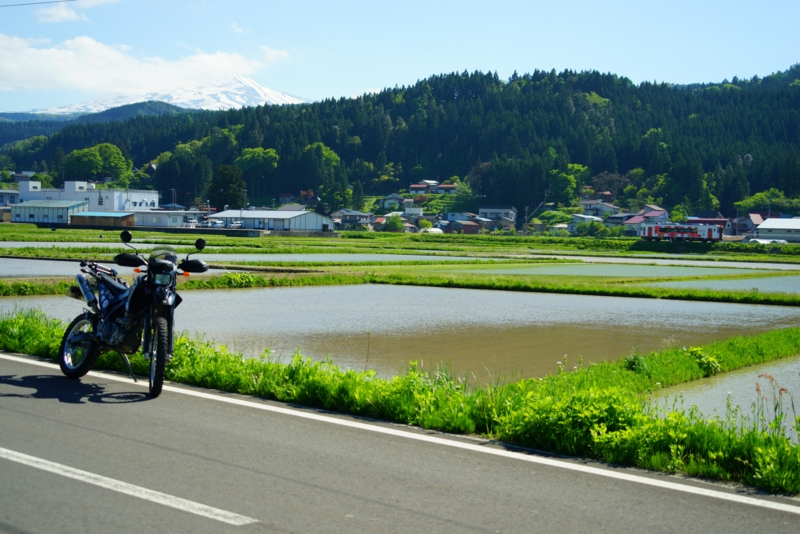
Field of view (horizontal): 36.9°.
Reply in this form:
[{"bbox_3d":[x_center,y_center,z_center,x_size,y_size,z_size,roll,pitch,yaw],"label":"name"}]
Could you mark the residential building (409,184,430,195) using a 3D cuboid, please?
[{"bbox_3d":[8.300,-32.920,510.000,7.400,4.200,6.300,2,2,14],"label":"residential building"}]

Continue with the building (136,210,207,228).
[{"bbox_3d":[-57.020,-11.800,298.000,16.000,3.800,9.000,3,2,40],"label":"building"}]

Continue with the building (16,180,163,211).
[{"bbox_3d":[-92.201,-18.959,354.000,42.000,12.000,16.600,3,3,36],"label":"building"}]

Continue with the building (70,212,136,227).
[{"bbox_3d":[-77.665,-12.289,313.000,19.000,3.400,4.500,3,3,34],"label":"building"}]

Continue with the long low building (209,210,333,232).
[{"bbox_3d":[-31.770,-11.150,294.000,28.000,4.700,15.000,3,2,40],"label":"long low building"}]

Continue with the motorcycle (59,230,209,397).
[{"bbox_3d":[-2.670,0.427,11.250,0.840,1.400,2.100,-1,3,-44],"label":"motorcycle"}]

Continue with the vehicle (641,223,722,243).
[{"bbox_3d":[63.390,-7.640,270.000,18.200,3.950,2.900,2,2,31],"label":"vehicle"}]

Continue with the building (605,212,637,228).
[{"bbox_3d":[57.570,-11.110,312.000,7.500,5.600,5.500,2,2,33],"label":"building"}]

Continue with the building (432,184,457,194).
[{"bbox_3d":[15.552,-26.848,420.000,6.800,3.700,5.200,1,2,-12],"label":"building"}]

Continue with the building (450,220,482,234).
[{"bbox_3d":[16.476,-9.502,297.000,4.200,3.800,7.800,3,3,38],"label":"building"}]

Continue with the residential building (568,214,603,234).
[{"bbox_3d":[47.600,-10.710,308.000,7.200,5.600,5.500,2,2,33],"label":"residential building"}]

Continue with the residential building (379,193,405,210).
[{"bbox_3d":[-2.530,-19.343,362.000,6.800,5.600,7.500,2,2,12],"label":"residential building"}]

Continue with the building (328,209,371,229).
[{"bbox_3d":[-17.020,-16.190,412.000,11.500,7.500,9.500,1,2,-25],"label":"building"}]

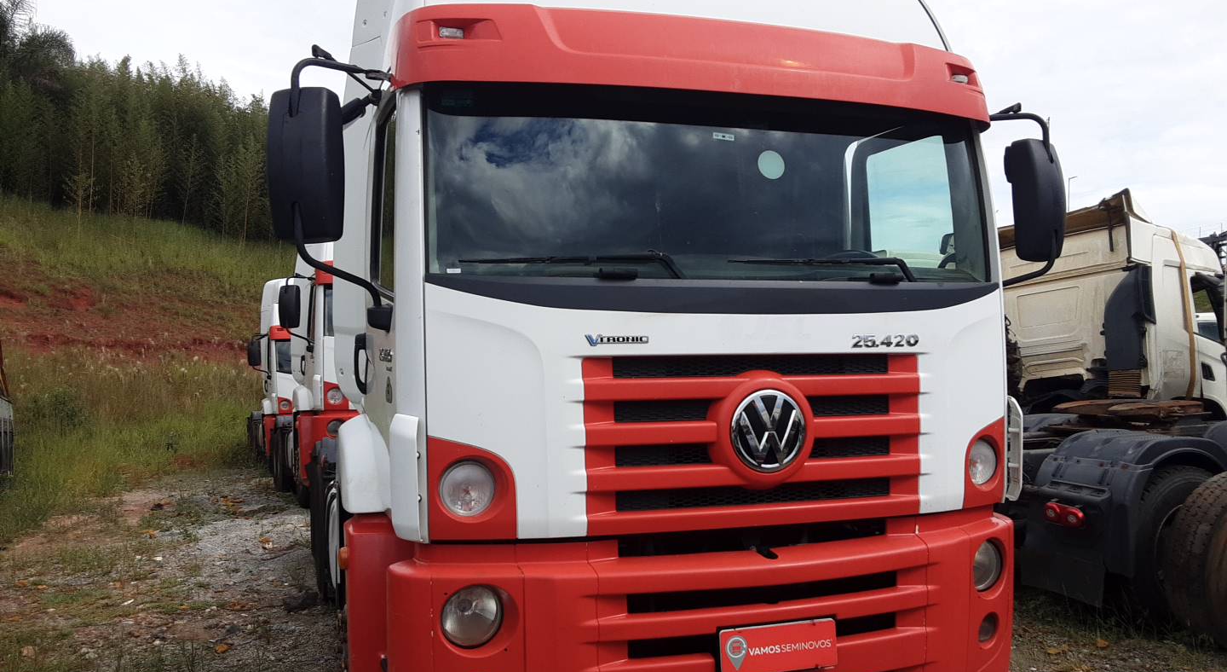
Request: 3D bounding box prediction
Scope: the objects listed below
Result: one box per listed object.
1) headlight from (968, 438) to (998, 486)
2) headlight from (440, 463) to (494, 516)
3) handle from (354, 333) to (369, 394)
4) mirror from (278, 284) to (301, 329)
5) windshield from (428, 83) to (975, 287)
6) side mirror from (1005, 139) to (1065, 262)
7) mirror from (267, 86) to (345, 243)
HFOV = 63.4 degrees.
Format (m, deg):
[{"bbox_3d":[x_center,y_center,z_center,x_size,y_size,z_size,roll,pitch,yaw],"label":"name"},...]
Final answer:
[{"bbox_3d":[1.401,0.479,3.768,0.176,0.176,0.078,0,0,-27],"label":"headlight"},{"bbox_3d":[-0.456,0.479,3.110,0.176,0.176,0.078,0,0,-13],"label":"headlight"},{"bbox_3d":[-1.044,0.117,4.100,0.064,0.255,0.083,0,0,-20],"label":"handle"},{"bbox_3d":[-3.679,-0.327,11.270,0.245,0.505,0.127,0,0,-22],"label":"mirror"},{"bbox_3d":[0.450,-0.534,3.482,2.176,0.696,0.274,0,0,-20],"label":"windshield"},{"bbox_3d":[1.768,-0.556,4.121,0.250,0.505,0.137,0,0,-20],"label":"side mirror"},{"bbox_3d":[-0.977,-0.546,3.147,0.245,0.505,0.127,0,0,-20],"label":"mirror"}]

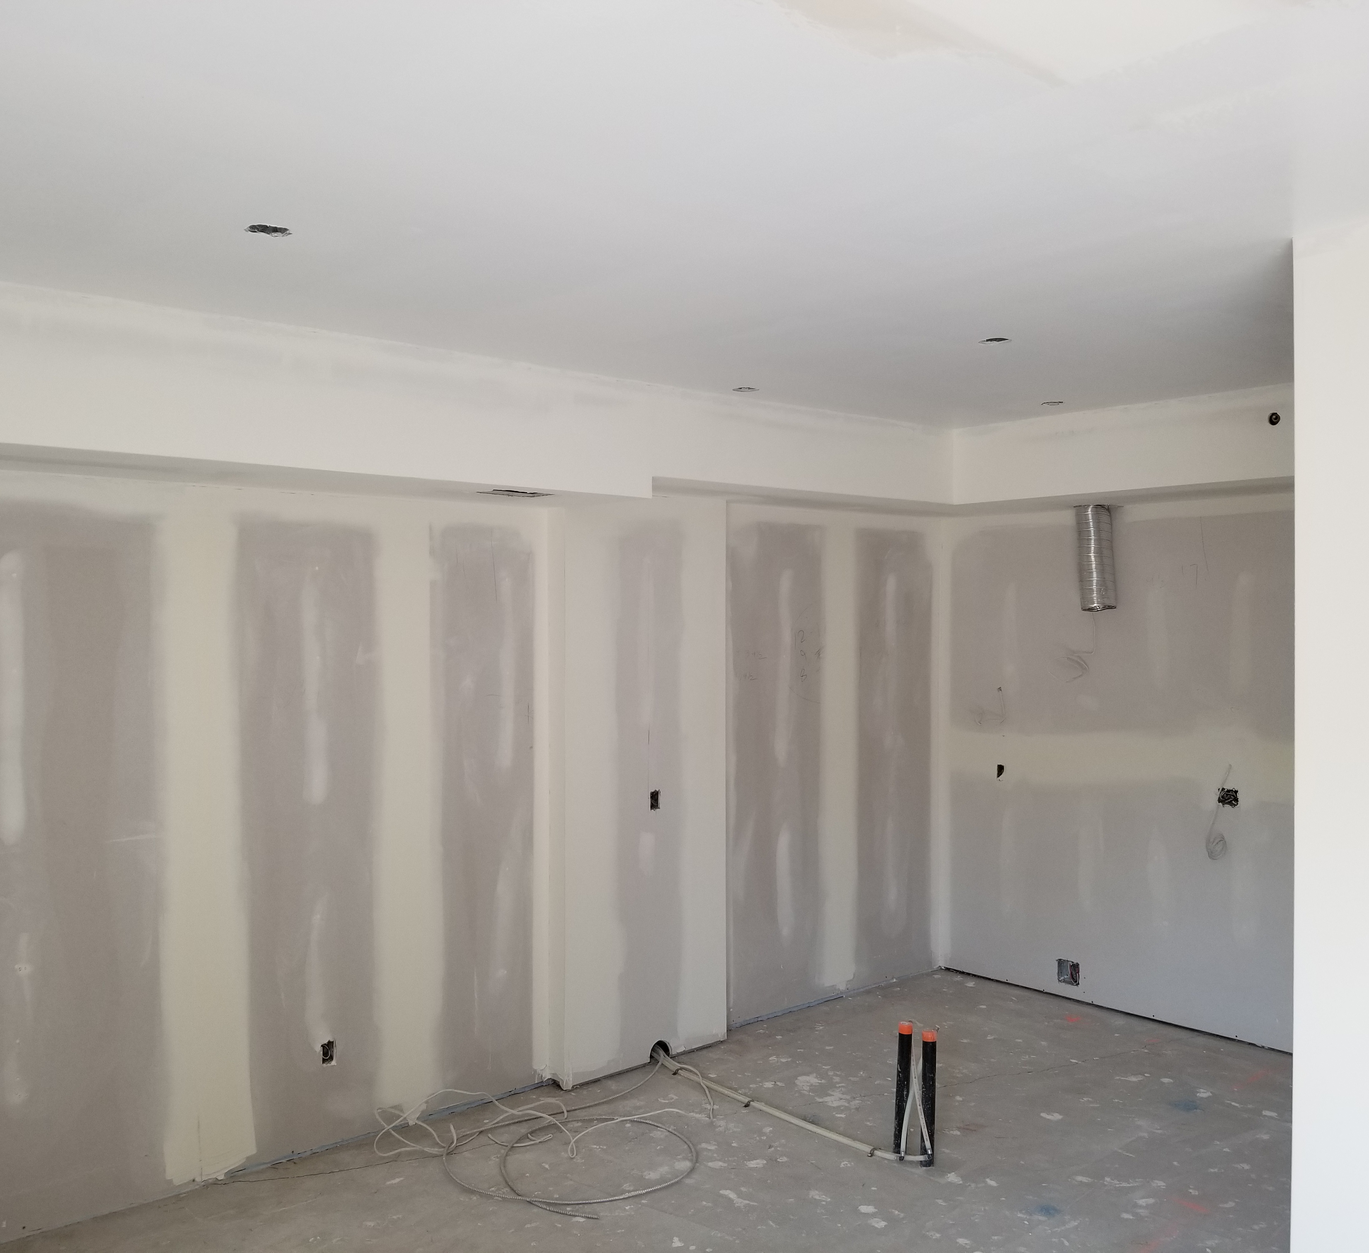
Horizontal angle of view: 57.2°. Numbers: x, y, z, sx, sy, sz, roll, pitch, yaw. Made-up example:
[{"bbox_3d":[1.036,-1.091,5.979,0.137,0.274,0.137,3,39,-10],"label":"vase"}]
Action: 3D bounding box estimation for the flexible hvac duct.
[{"bbox_3d":[1.908,-0.316,5.800,0.160,0.474,0.160,-3,0,-41],"label":"flexible hvac duct"}]

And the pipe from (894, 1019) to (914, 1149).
[{"bbox_3d":[0.770,1.626,4.420,0.051,0.453,0.051,3,0,0],"label":"pipe"}]

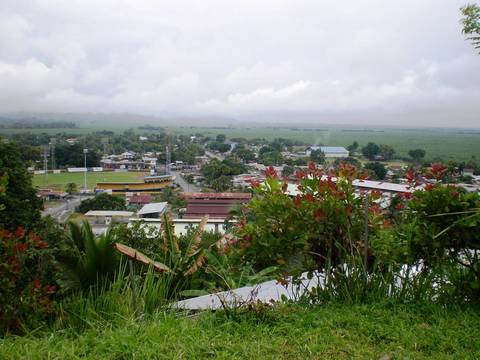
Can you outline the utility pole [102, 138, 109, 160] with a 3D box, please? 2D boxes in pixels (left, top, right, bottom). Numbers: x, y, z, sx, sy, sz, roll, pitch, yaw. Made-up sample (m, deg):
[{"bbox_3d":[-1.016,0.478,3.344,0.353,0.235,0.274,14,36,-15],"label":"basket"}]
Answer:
[{"bbox_3d":[-109.362,-21.519,428.428,4.200,25.500,1.500,-2,7,-25],"label":"utility pole"}]

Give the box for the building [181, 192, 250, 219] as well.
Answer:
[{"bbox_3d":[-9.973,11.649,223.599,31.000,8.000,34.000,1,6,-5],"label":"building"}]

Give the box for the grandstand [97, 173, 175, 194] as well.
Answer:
[{"bbox_3d":[-58.071,2.993,294.181,43.000,8.000,13.000,-2,7,-27],"label":"grandstand"}]

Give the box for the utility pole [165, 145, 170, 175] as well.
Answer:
[{"bbox_3d":[-53.770,-15.196,390.770,3.600,23.400,1.600,6,8,37],"label":"utility pole"}]

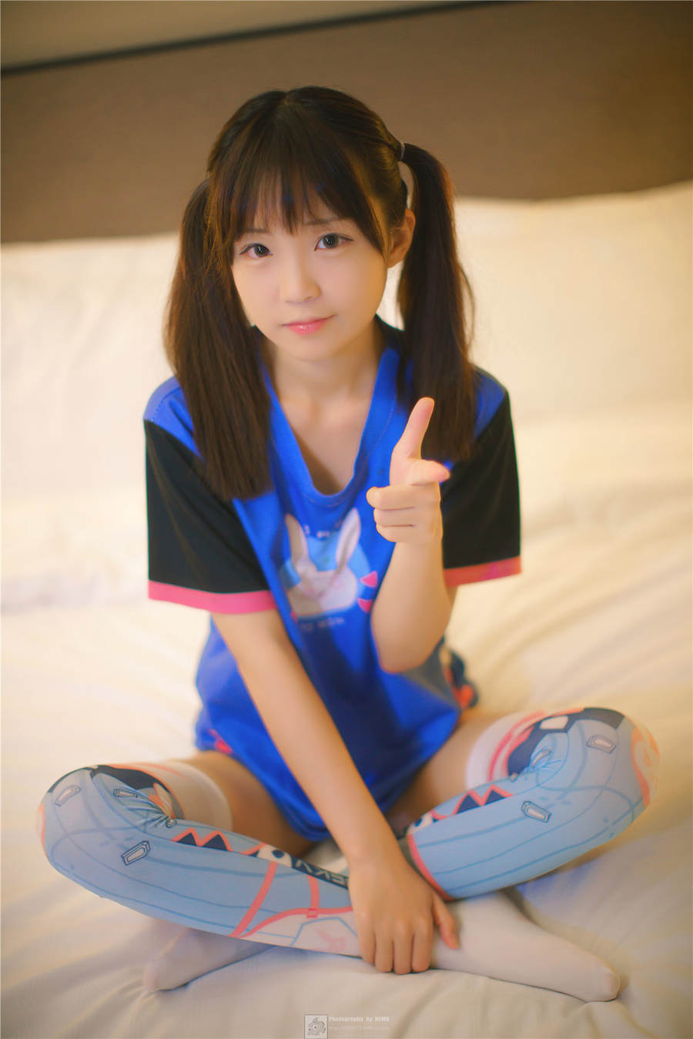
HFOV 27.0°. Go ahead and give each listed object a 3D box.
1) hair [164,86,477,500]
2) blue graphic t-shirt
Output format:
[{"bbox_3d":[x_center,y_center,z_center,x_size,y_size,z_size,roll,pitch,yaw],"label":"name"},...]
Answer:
[{"bbox_3d":[-0.022,-0.220,1.361,0.271,0.363,0.225,-2,16,11],"label":"hair"},{"bbox_3d":[-0.006,0.058,1.462,0.380,0.506,0.270,-6,16,-3],"label":"blue graphic t-shirt"}]

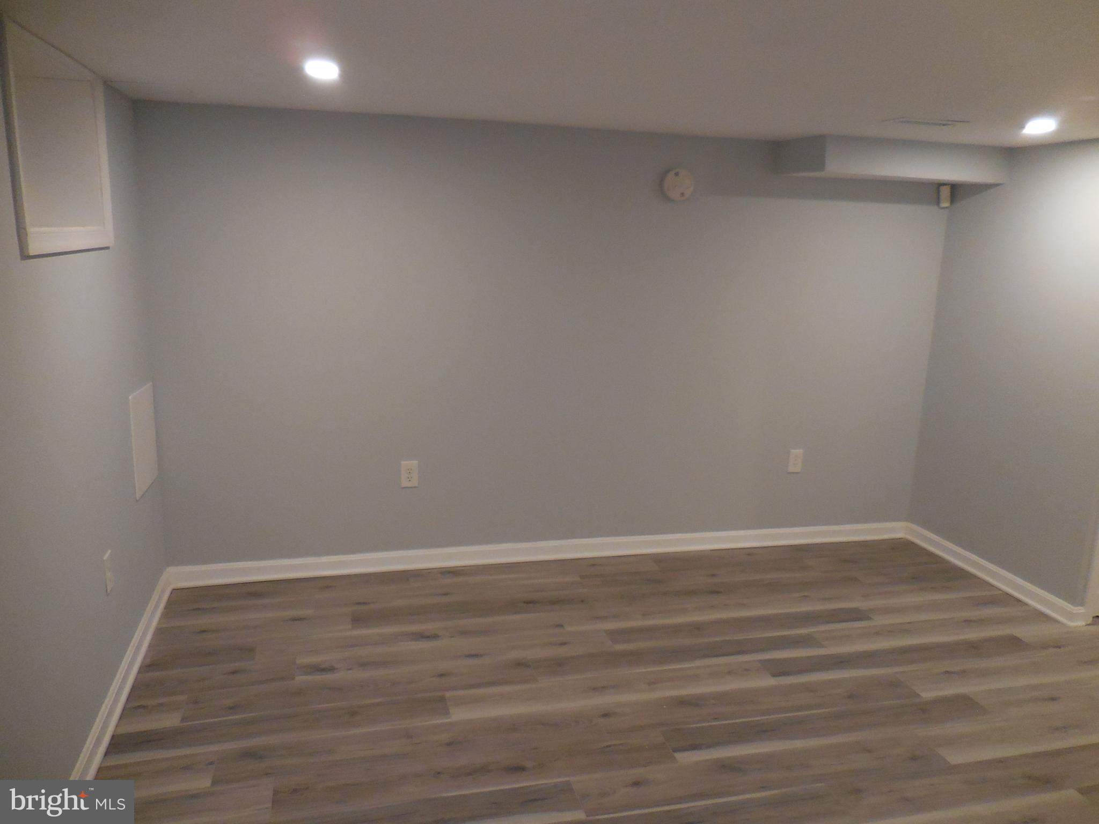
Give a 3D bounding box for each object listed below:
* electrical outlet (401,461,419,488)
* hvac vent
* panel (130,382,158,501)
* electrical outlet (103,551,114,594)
[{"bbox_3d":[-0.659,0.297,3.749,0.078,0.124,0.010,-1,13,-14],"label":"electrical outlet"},{"bbox_3d":[1.477,-1.134,3.105,0.300,0.015,0.150,-1,13,-14],"label":"hvac vent"},{"bbox_3d":[-1.662,0.109,3.274,0.015,0.405,0.400,-2,13,-15],"label":"panel"},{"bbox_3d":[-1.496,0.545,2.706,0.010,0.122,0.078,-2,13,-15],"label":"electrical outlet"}]

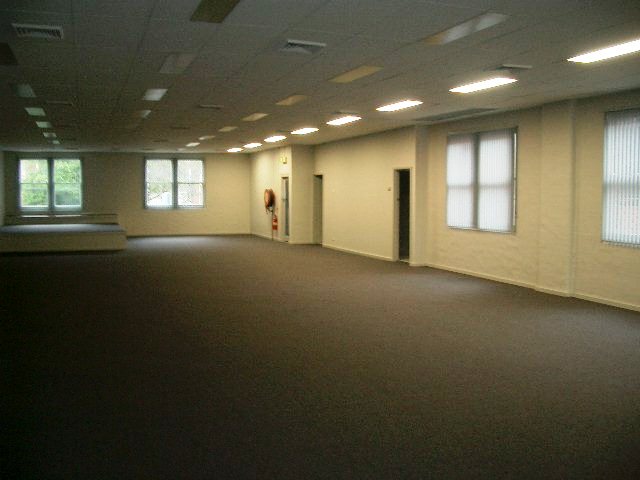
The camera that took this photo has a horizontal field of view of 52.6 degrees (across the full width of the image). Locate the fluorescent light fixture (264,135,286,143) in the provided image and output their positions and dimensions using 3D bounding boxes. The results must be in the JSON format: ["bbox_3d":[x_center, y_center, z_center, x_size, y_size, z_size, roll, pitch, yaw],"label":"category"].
[{"bbox_3d":[-1.174,-2.706,17.251,0.287,0.079,1.156,-2,5,-20],"label":"fluorescent light fixture"}]

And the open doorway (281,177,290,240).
[{"bbox_3d":[-1.056,-0.960,20.416,0.138,2.075,0.869,-2,5,-20],"label":"open doorway"}]

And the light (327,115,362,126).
[{"bbox_3d":[0.461,-2.370,12.812,0.287,0.079,1.156,-2,5,-20],"label":"light"}]

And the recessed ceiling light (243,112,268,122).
[{"bbox_3d":[-1.218,-2.318,12.198,0.287,0.079,1.156,-2,5,-20],"label":"recessed ceiling light"}]

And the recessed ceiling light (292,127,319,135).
[{"bbox_3d":[-0.357,-2.538,15.032,0.287,0.079,1.156,-2,5,-20],"label":"recessed ceiling light"}]

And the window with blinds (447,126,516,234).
[{"bbox_3d":[3.002,-1.116,12.156,0.119,1.828,2.223,-2,5,-20],"label":"window with blinds"}]

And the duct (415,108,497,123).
[{"bbox_3d":[2.433,-2.293,11.857,0.563,0.069,1.927,-2,5,-20],"label":"duct"}]

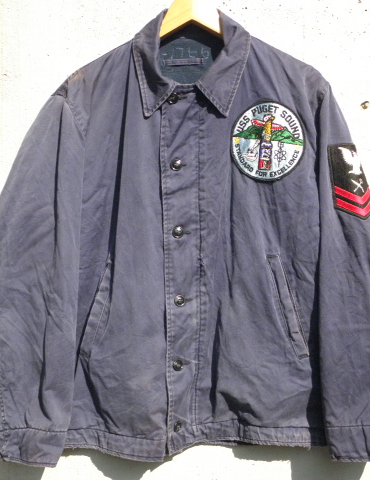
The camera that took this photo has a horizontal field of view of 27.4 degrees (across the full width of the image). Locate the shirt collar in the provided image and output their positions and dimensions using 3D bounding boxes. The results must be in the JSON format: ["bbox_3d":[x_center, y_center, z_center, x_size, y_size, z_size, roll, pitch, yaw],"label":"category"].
[{"bbox_3d":[0.010,-0.283,1.215,0.188,0.168,0.100,0,0,0],"label":"shirt collar"}]

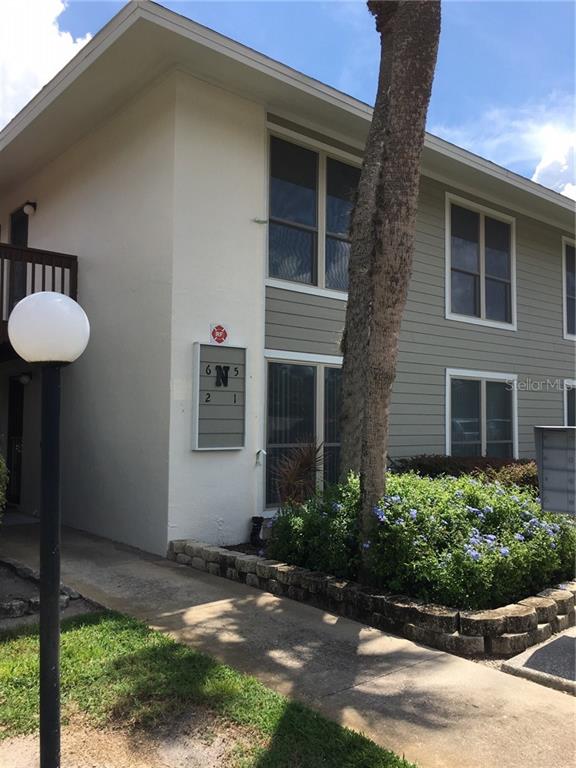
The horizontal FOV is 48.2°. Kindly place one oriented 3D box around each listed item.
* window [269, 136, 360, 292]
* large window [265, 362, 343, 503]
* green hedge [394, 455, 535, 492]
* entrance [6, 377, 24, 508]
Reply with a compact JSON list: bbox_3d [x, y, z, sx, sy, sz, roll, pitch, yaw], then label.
[{"bbox_3d":[0.426,-2.148,8.430,1.840,1.850,0.130,3,-4,-41],"label":"window"},{"bbox_3d":[0.401,0.642,8.296,1.840,1.810,0.130,3,-4,-41],"label":"large window"},{"bbox_3d":[2.741,1.471,9.595,3.350,0.780,0.800,3,-4,-41],"label":"green hedge"},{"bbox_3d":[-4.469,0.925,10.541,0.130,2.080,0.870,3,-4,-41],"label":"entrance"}]

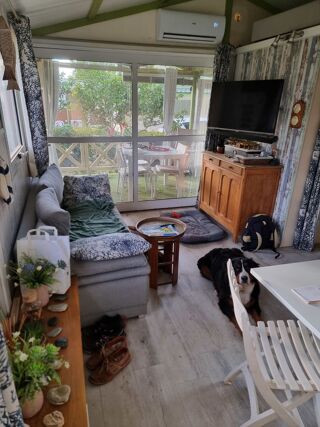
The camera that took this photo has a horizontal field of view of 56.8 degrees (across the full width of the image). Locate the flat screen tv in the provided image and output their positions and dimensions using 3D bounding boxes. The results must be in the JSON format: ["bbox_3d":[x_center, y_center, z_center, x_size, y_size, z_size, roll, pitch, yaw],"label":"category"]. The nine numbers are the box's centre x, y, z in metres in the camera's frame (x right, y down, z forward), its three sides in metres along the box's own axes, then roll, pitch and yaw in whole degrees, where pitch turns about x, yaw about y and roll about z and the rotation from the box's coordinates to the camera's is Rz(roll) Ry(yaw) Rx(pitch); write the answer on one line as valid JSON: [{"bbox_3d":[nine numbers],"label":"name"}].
[{"bbox_3d":[0.961,-1.242,3.437,0.061,0.543,0.934,-16,28,-37],"label":"flat screen tv"}]

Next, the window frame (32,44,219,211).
[{"bbox_3d":[-0.353,-0.963,4.071,2.262,1.959,0.100,-5,22,-16],"label":"window frame"}]

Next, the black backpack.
[{"bbox_3d":[1.131,0.197,3.311,0.360,0.420,0.280,14,25,30],"label":"black backpack"}]

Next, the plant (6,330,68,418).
[{"bbox_3d":[-0.444,0.574,1.073,0.214,0.268,0.214,-5,23,-16],"label":"plant"}]

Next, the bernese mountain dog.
[{"bbox_3d":[0.632,0.484,2.484,0.430,0.450,0.880,-2,21,-9],"label":"bernese mountain dog"}]

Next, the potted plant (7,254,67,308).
[{"bbox_3d":[-0.657,0.370,1.620,0.270,0.310,0.230,-5,22,-16],"label":"potted plant"}]

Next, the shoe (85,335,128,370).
[{"bbox_3d":[-0.334,0.852,1.848,0.275,0.104,0.100,-15,27,-36],"label":"shoe"}]

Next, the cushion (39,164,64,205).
[{"bbox_3d":[-1.109,-0.300,3.051,0.138,0.406,0.406,-10,21,7],"label":"cushion"}]

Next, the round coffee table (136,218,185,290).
[{"bbox_3d":[0.008,0.356,2.552,0.401,0.520,0.401,1,22,0],"label":"round coffee table"}]

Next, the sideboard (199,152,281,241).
[{"bbox_3d":[0.942,-0.280,3.754,0.471,0.857,1.025,-6,23,-17],"label":"sideboard"}]

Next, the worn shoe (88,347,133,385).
[{"bbox_3d":[-0.306,0.907,1.806,0.280,0.110,0.107,-18,28,-40],"label":"worn shoe"}]

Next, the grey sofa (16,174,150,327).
[{"bbox_3d":[-0.755,0.163,2.810,0.842,0.658,1.882,-5,23,-16],"label":"grey sofa"}]

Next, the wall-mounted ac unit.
[{"bbox_3d":[0.377,-2.264,3.637,0.830,0.300,0.205,-5,22,-16],"label":"wall-mounted ac unit"}]

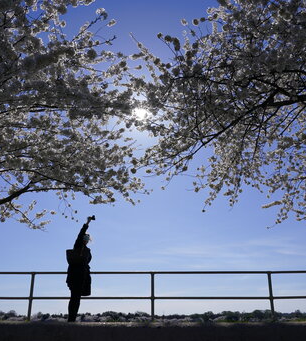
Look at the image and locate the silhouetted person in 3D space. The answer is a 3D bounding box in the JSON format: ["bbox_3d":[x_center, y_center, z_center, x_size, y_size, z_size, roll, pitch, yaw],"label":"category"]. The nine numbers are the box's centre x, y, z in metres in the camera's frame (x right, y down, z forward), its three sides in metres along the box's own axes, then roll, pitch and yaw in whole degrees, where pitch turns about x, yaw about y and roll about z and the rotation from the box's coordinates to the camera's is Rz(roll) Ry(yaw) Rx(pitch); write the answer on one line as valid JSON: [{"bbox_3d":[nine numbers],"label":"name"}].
[{"bbox_3d":[-1.460,1.905,6.741,0.550,2.080,0.520,-8,-24,18],"label":"silhouetted person"}]

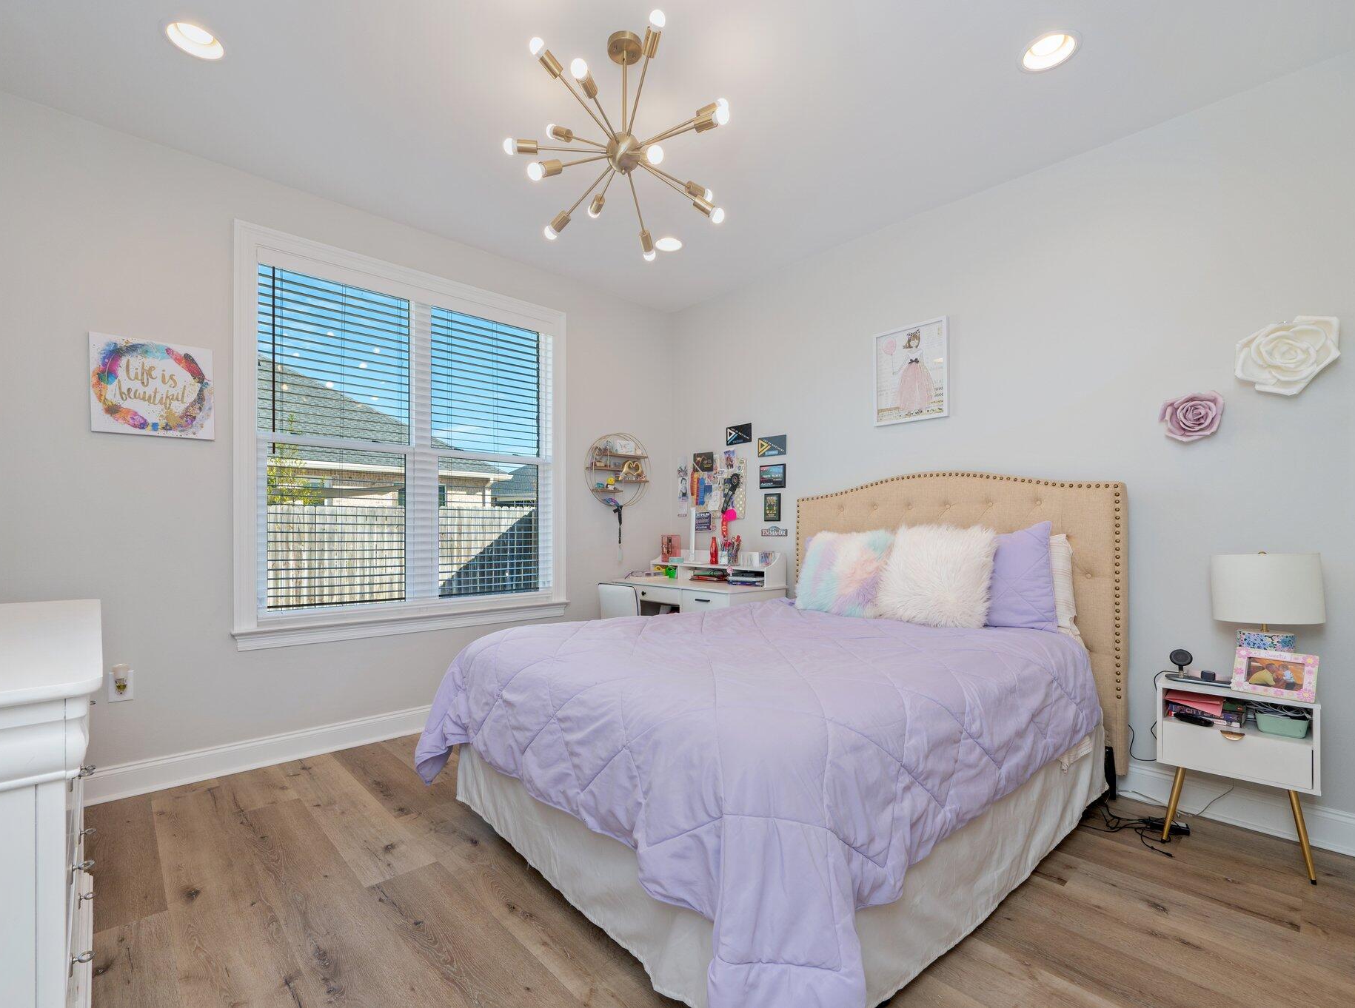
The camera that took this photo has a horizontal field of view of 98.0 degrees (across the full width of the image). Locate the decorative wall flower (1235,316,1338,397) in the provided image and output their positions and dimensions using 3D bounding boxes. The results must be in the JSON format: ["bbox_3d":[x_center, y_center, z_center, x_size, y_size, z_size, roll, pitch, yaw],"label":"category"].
[{"bbox_3d":[2.162,-0.526,2.093,0.090,0.265,0.260,1,-2,-45],"label":"decorative wall flower"}]

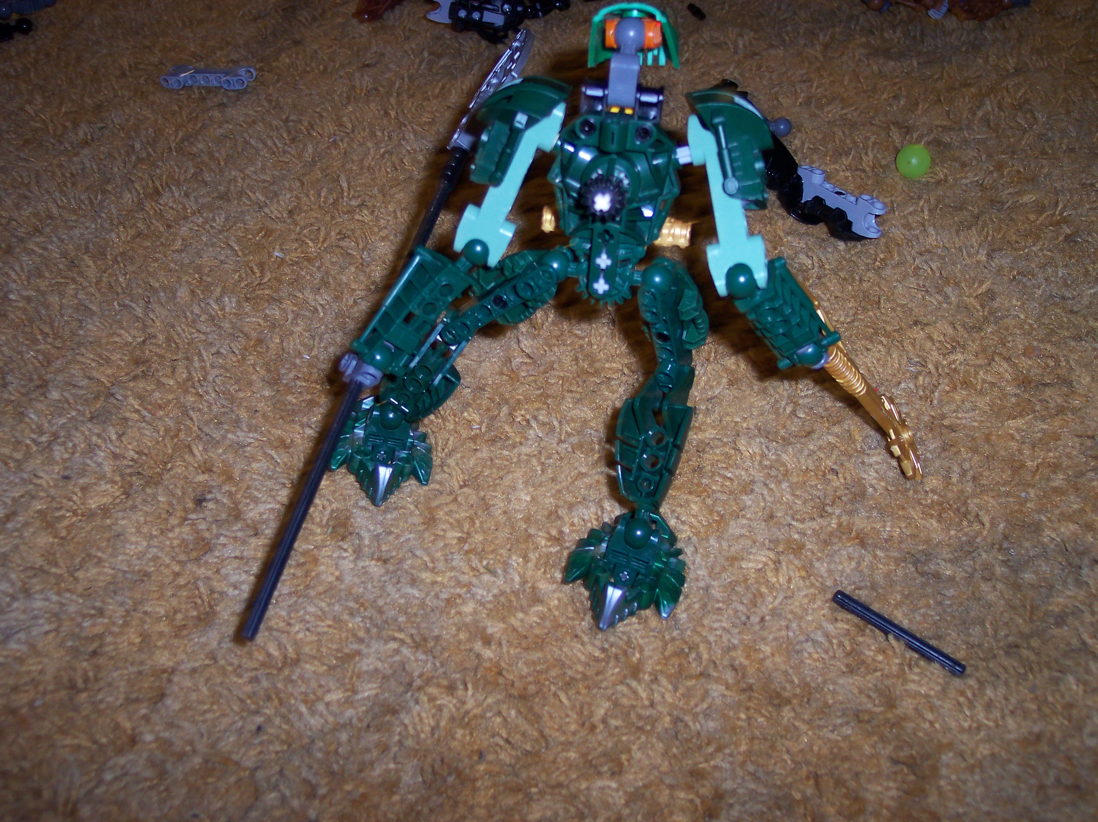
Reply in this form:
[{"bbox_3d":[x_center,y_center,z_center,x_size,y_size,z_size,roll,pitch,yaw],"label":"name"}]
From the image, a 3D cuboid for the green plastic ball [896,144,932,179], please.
[{"bbox_3d":[0.183,-0.125,0.605,0.017,0.017,0.017,-1,43,1],"label":"green plastic ball"}]

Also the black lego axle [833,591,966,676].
[{"bbox_3d":[0.117,0.074,0.404,0.048,0.005,0.005,31,53,27],"label":"black lego axle"}]

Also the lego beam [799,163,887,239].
[{"bbox_3d":[0.132,-0.096,0.549,0.008,0.016,0.056,-16,38,-27],"label":"lego beam"}]

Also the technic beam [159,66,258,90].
[{"bbox_3d":[-0.198,-0.194,0.700,0.056,0.008,0.016,5,43,14],"label":"technic beam"}]

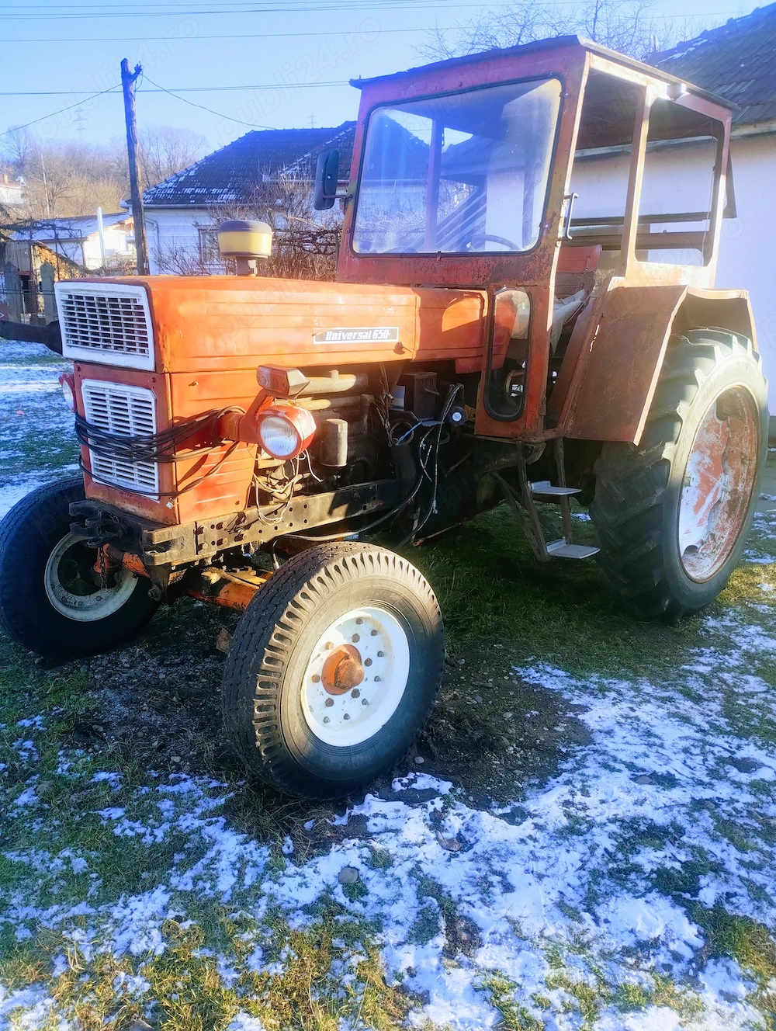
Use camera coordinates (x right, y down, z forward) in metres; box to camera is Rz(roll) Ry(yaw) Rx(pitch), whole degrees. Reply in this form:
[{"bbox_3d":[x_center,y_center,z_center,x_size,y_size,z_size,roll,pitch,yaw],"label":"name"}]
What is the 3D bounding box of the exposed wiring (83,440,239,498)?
[{"bbox_3d":[-0.826,-0.200,2.943,0.700,0.190,0.290,14,19,39],"label":"exposed wiring"}]

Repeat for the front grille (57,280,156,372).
[{"bbox_3d":[-0.930,-0.631,2.759,0.550,0.255,0.045,14,19,39],"label":"front grille"}]

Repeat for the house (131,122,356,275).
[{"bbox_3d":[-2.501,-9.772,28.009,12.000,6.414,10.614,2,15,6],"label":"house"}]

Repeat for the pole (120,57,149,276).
[{"bbox_3d":[-5.403,-6.727,18.129,0.330,5.731,0.280,-1,15,0],"label":"pole"}]

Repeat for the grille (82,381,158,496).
[{"bbox_3d":[-0.923,-0.269,2.877,0.420,0.365,0.040,14,19,39],"label":"grille"}]

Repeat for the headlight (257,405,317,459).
[{"bbox_3d":[-0.313,-0.269,2.612,0.168,0.168,0.125,9,32,26],"label":"headlight"}]

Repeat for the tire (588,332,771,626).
[{"bbox_3d":[1.556,-0.182,4.292,0.340,1.480,1.480,14,19,39],"label":"tire"}]

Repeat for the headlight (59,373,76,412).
[{"bbox_3d":[-1.269,-0.518,3.461,0.125,0.168,0.168,-22,26,-34],"label":"headlight"}]

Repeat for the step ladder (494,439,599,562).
[{"bbox_3d":[0.719,-0.089,3.631,0.430,0.550,0.390,14,19,39],"label":"step ladder"}]

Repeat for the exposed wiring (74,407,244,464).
[{"bbox_3d":[-0.836,-0.298,2.902,0.760,0.225,0.260,14,19,39],"label":"exposed wiring"}]

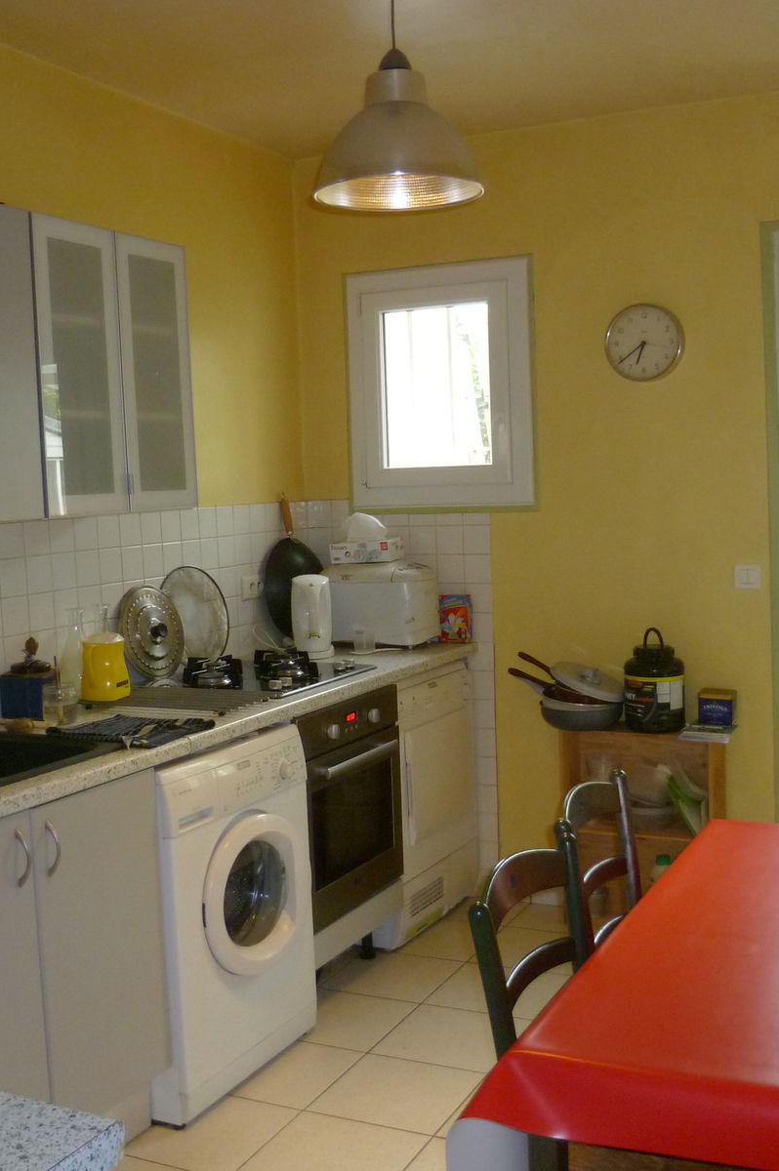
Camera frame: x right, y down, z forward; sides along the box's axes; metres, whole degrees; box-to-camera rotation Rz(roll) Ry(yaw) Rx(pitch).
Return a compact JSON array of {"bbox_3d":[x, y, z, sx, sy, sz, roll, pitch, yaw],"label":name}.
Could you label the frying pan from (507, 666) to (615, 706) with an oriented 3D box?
[{"bbox_3d":[0.550,0.332,4.087,0.420,0.110,0.250,10,11,37],"label":"frying pan"}]

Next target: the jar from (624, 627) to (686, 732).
[{"bbox_3d":[0.823,0.290,3.931,0.187,0.320,0.187,-2,5,0],"label":"jar"}]

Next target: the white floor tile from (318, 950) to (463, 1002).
[{"bbox_3d":[0.015,1.160,3.753,0.332,0.010,0.332,0,5,27],"label":"white floor tile"}]

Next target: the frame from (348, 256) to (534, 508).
[{"bbox_3d":[0.172,-0.674,4.316,0.667,0.813,0.090,0,5,24],"label":"frame"}]

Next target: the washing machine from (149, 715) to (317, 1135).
[{"bbox_3d":[-0.592,0.805,3.219,0.580,0.845,0.600,0,5,27],"label":"washing machine"}]

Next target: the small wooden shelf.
[{"bbox_3d":[0.818,0.780,3.989,0.470,0.670,0.280,0,5,26],"label":"small wooden shelf"}]

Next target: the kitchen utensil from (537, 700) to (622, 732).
[{"bbox_3d":[0.627,0.402,4.050,0.265,0.090,0.265,0,5,24],"label":"kitchen utensil"}]

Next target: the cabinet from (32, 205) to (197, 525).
[{"bbox_3d":[-0.809,-0.527,3.181,0.335,0.690,0.595,0,5,26],"label":"cabinet"}]

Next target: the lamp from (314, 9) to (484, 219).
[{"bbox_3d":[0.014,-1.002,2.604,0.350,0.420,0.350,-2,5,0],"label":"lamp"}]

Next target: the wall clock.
[{"bbox_3d":[0.805,-0.770,3.986,0.250,0.250,0.045,0,5,24],"label":"wall clock"}]

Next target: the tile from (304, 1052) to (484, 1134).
[{"bbox_3d":[0.017,1.214,3.016,0.332,0.010,0.332,0,5,27],"label":"tile"}]

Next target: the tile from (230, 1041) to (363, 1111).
[{"bbox_3d":[-0.276,1.214,3.164,0.332,0.010,0.332,0,5,27],"label":"tile"}]

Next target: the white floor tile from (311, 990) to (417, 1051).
[{"bbox_3d":[-0.131,1.188,3.459,0.332,0.010,0.332,0,5,27],"label":"white floor tile"}]

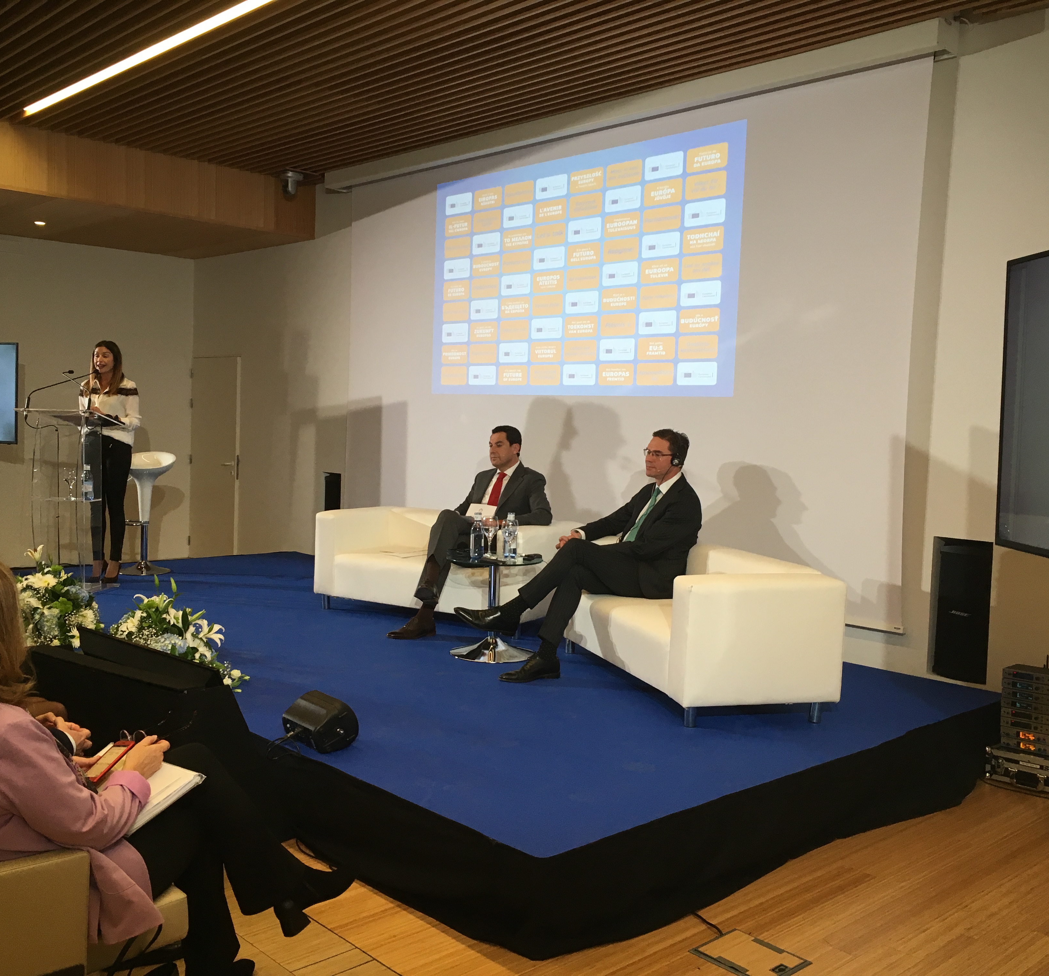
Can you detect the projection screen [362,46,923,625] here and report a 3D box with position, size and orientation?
[{"bbox_3d":[0.247,-0.838,7.139,0.050,2.808,4.900,-2,5,-44],"label":"projection screen"}]

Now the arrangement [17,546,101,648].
[{"bbox_3d":[-2.449,0.551,5.702,0.440,0.510,0.520,-2,5,-44],"label":"arrangement"}]

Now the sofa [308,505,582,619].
[{"bbox_3d":[-0.486,0.489,6.788,1.497,0.606,0.712,4,4,30],"label":"sofa"}]

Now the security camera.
[{"bbox_3d":[-1.887,-2.460,8.848,0.190,0.210,0.200,5,5,38],"label":"security camera"}]

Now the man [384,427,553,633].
[{"bbox_3d":[-0.296,0.232,6.377,0.520,1.178,1.004,5,5,38],"label":"man"}]

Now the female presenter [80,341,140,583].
[{"bbox_3d":[-2.926,-0.183,7.667,0.440,1.676,0.350,4,4,34],"label":"female presenter"}]

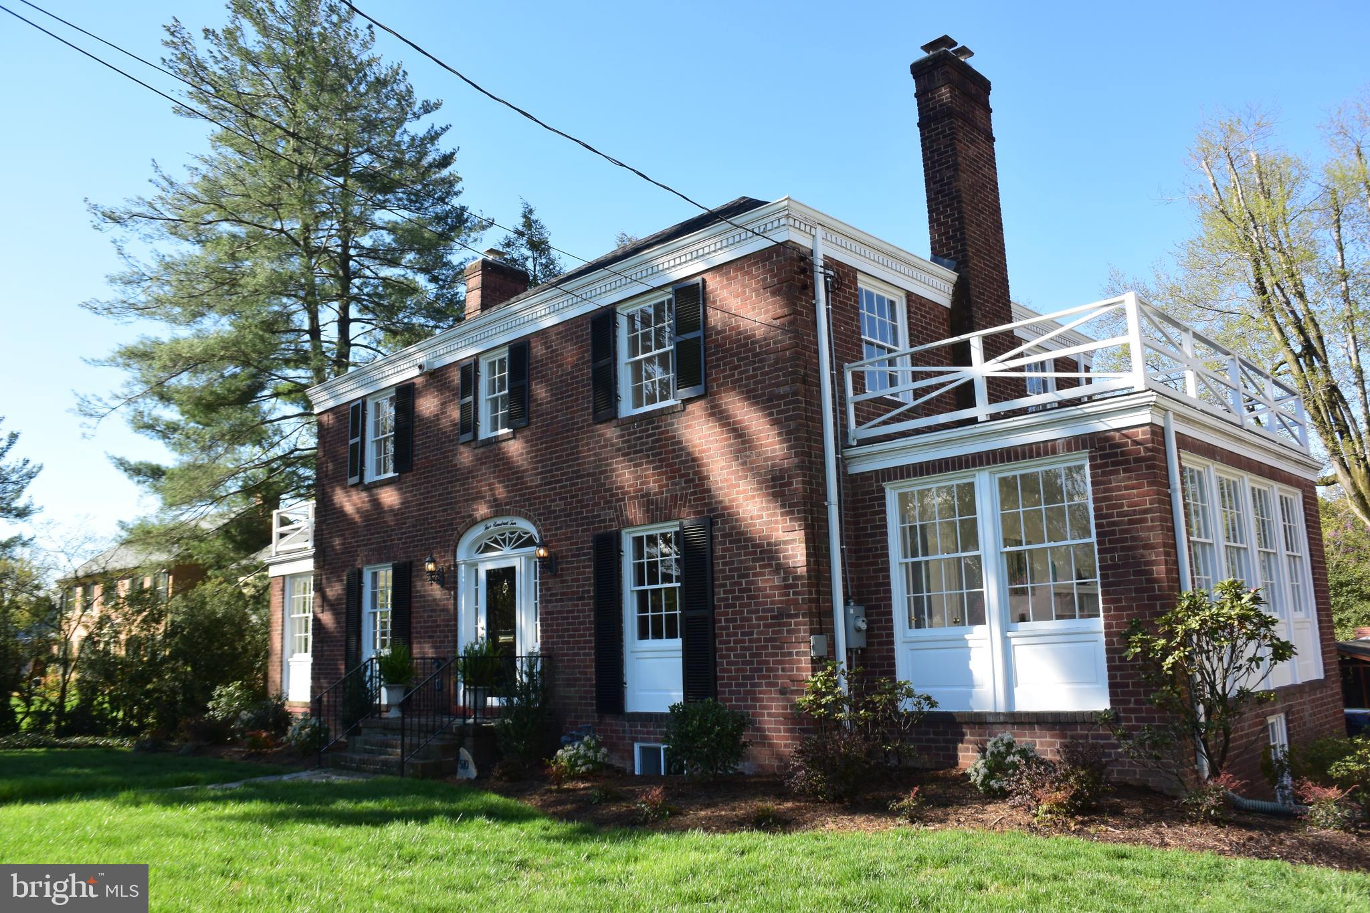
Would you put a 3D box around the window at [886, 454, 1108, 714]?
[{"bbox_3d":[2.971,1.286,10.064,2.190,2.359,0.140,-11,-14,43],"label":"window"}]

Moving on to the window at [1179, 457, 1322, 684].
[{"bbox_3d":[6.106,1.294,10.882,0.140,2.270,4.143,-11,-14,43],"label":"window"}]

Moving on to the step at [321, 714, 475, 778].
[{"bbox_3d":[-3.631,3.792,13.576,2.250,0.590,1.650,-11,-14,43],"label":"step"}]

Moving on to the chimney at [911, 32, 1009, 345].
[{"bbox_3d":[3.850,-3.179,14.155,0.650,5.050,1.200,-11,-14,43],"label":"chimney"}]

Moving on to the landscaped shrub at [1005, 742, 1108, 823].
[{"bbox_3d":[2.858,2.513,7.905,0.735,0.595,0.662,-5,-11,18],"label":"landscaped shrub"}]

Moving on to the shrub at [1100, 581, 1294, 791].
[{"bbox_3d":[4.121,1.883,8.250,1.500,1.700,1.400,-11,-14,43],"label":"shrub"}]

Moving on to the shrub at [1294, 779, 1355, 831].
[{"bbox_3d":[5.011,2.727,8.050,0.460,0.400,0.450,-11,-14,43],"label":"shrub"}]

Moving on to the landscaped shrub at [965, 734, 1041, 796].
[{"bbox_3d":[2.826,2.746,9.150,0.600,0.570,0.580,-11,-14,43],"label":"landscaped shrub"}]

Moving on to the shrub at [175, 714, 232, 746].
[{"bbox_3d":[-8.129,4.627,17.340,0.867,0.515,0.780,3,-11,-24],"label":"shrub"}]

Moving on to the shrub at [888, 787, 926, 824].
[{"bbox_3d":[1.735,2.716,8.007,0.286,0.277,0.257,-4,-11,11],"label":"shrub"}]

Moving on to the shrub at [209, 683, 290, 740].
[{"bbox_3d":[-7.751,4.538,18.258,1.366,0.958,1.229,3,-11,-22],"label":"shrub"}]

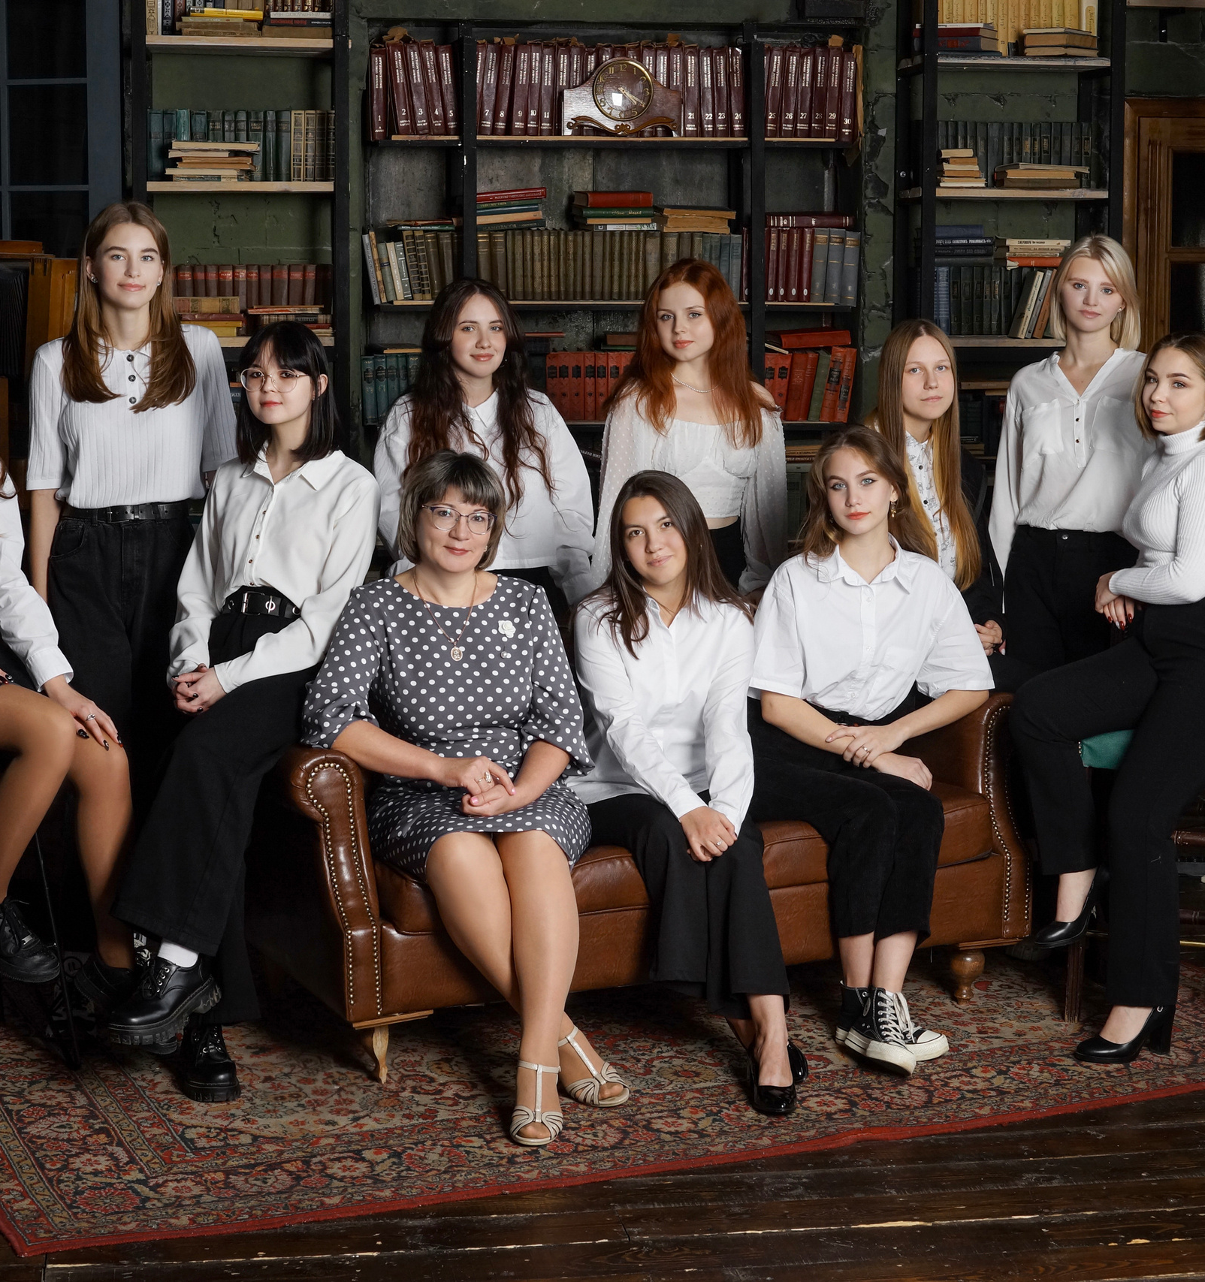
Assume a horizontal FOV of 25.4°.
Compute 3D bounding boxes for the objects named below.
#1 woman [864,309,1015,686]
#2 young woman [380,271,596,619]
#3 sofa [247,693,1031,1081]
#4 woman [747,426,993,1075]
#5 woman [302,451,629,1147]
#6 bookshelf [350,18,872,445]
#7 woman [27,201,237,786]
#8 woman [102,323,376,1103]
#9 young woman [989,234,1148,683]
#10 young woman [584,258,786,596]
[{"bbox_3d":[0.770,-0.008,6.094,0.460,1.450,0.520,1,7,5],"label":"woman"},{"bbox_3d":[-0.290,-0.040,6.369,0.510,1.630,0.340,0,5,-5],"label":"young woman"},{"bbox_3d":[0.053,0.356,5.754,1.660,0.810,0.830,-3,8,-25],"label":"sofa"},{"bbox_3d":[0.575,0.190,5.696,0.520,1.285,0.780,-1,5,-8],"label":"woman"},{"bbox_3d":[-0.275,0.256,5.180,0.570,1.240,0.840,-1,5,-11],"label":"woman"},{"bbox_3d":[0.030,-0.627,8.206,1.550,2.490,0.300,-1,5,-8],"label":"bookshelf"},{"bbox_3d":[-0.975,-0.072,5.633,0.450,1.690,0.320,-1,7,-8],"label":"woman"},{"bbox_3d":[-0.715,0.088,5.250,0.470,1.465,0.700,3,7,20],"label":"woman"},{"bbox_3d":[1.070,-0.102,6.083,0.430,1.640,0.300,2,7,14],"label":"young woman"},{"bbox_3d":[0.195,-0.065,6.007,0.450,1.585,0.360,0,7,4],"label":"young woman"}]

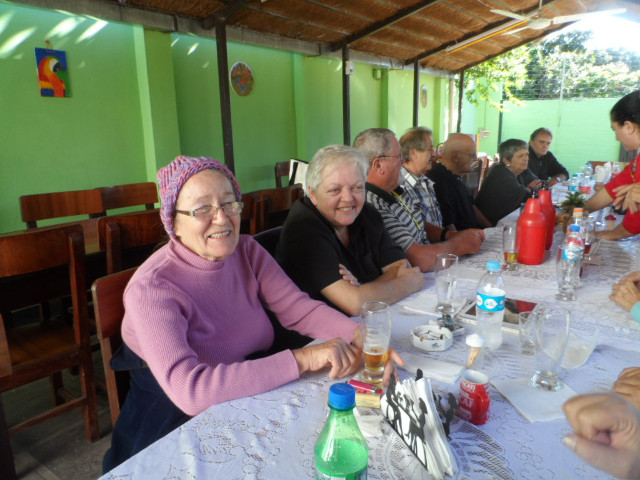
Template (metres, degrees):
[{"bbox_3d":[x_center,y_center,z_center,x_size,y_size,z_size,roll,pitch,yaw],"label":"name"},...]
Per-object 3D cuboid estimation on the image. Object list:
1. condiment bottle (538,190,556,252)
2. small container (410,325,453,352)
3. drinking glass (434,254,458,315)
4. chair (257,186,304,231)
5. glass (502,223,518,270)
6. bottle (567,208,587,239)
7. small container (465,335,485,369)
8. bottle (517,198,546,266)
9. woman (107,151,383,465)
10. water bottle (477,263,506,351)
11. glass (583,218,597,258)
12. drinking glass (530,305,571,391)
[{"bbox_3d":[0.910,-0.095,1.801,0.113,0.260,0.113,10,18,37],"label":"condiment bottle"},{"bbox_3d":[0.269,0.232,1.059,0.100,0.031,0.100,-2,13,0],"label":"small container"},{"bbox_3d":[0.348,0.118,1.216,0.061,0.155,0.061,-6,15,-19],"label":"drinking glass"},{"bbox_3d":[-0.422,0.086,3.162,0.500,0.940,0.460,7,16,34],"label":"chair"},{"bbox_3d":[0.697,0.023,1.614,0.060,0.168,0.060,7,16,34],"label":"glass"},{"bbox_3d":[0.947,-0.013,1.643,0.070,0.210,0.070,7,16,34],"label":"bottle"},{"bbox_3d":[0.329,0.234,0.939,0.039,0.075,0.039,7,16,34],"label":"small container"},{"bbox_3d":[0.803,-0.045,1.671,0.115,0.270,0.115,7,16,34],"label":"bottle"},{"bbox_3d":[-0.151,0.411,1.046,0.720,1.200,0.520,11,19,40],"label":"woman"},{"bbox_3d":[0.390,0.147,1.002,0.064,0.203,0.064,-6,15,-19],"label":"water bottle"},{"bbox_3d":[1.023,-0.011,1.678,0.060,0.154,0.060,-6,15,-19],"label":"glass"},{"bbox_3d":[0.445,0.207,0.851,0.064,0.158,0.064,-6,15,-19],"label":"drinking glass"}]

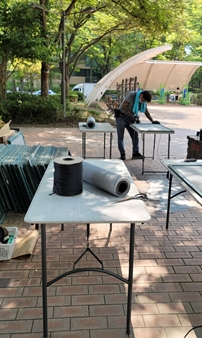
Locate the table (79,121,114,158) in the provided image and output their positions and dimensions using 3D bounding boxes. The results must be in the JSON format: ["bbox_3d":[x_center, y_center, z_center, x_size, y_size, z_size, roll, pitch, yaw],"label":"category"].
[{"bbox_3d":[-0.094,-0.418,6.014,0.600,0.730,1.220,0,14,-4],"label":"table"}]

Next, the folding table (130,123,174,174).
[{"bbox_3d":[0.926,-0.400,6.005,0.590,0.730,1.220,0,14,-2],"label":"folding table"}]

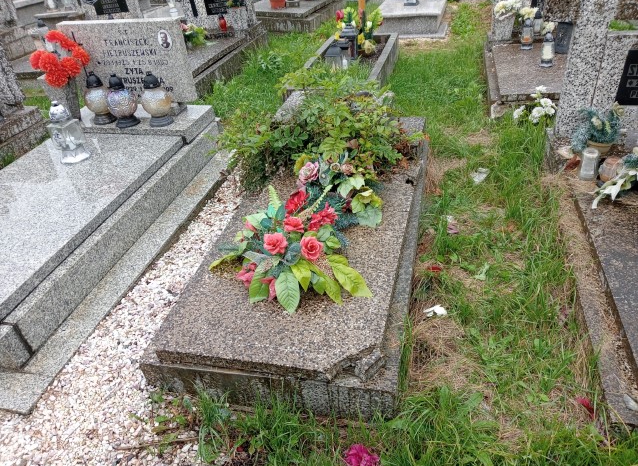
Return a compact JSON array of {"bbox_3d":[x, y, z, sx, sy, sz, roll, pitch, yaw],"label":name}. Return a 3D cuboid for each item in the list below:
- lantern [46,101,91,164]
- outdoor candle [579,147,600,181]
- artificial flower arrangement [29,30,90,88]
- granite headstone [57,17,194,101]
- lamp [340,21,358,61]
[{"bbox_3d":[-1.332,-0.534,2.728,0.108,0.311,0.116,4,34,12],"label":"lantern"},{"bbox_3d":[1.338,-0.341,2.557,0.085,0.145,0.085,4,35,13],"label":"outdoor candle"},{"bbox_3d":[-1.540,-1.035,3.064,0.343,0.297,0.251,4,34,12],"label":"artificial flower arrangement"},{"bbox_3d":[-1.161,-1.038,3.153,0.768,0.476,0.082,4,34,12],"label":"granite headstone"},{"bbox_3d":[0.265,-1.701,4.578,0.160,0.305,0.160,4,35,13],"label":"lamp"}]

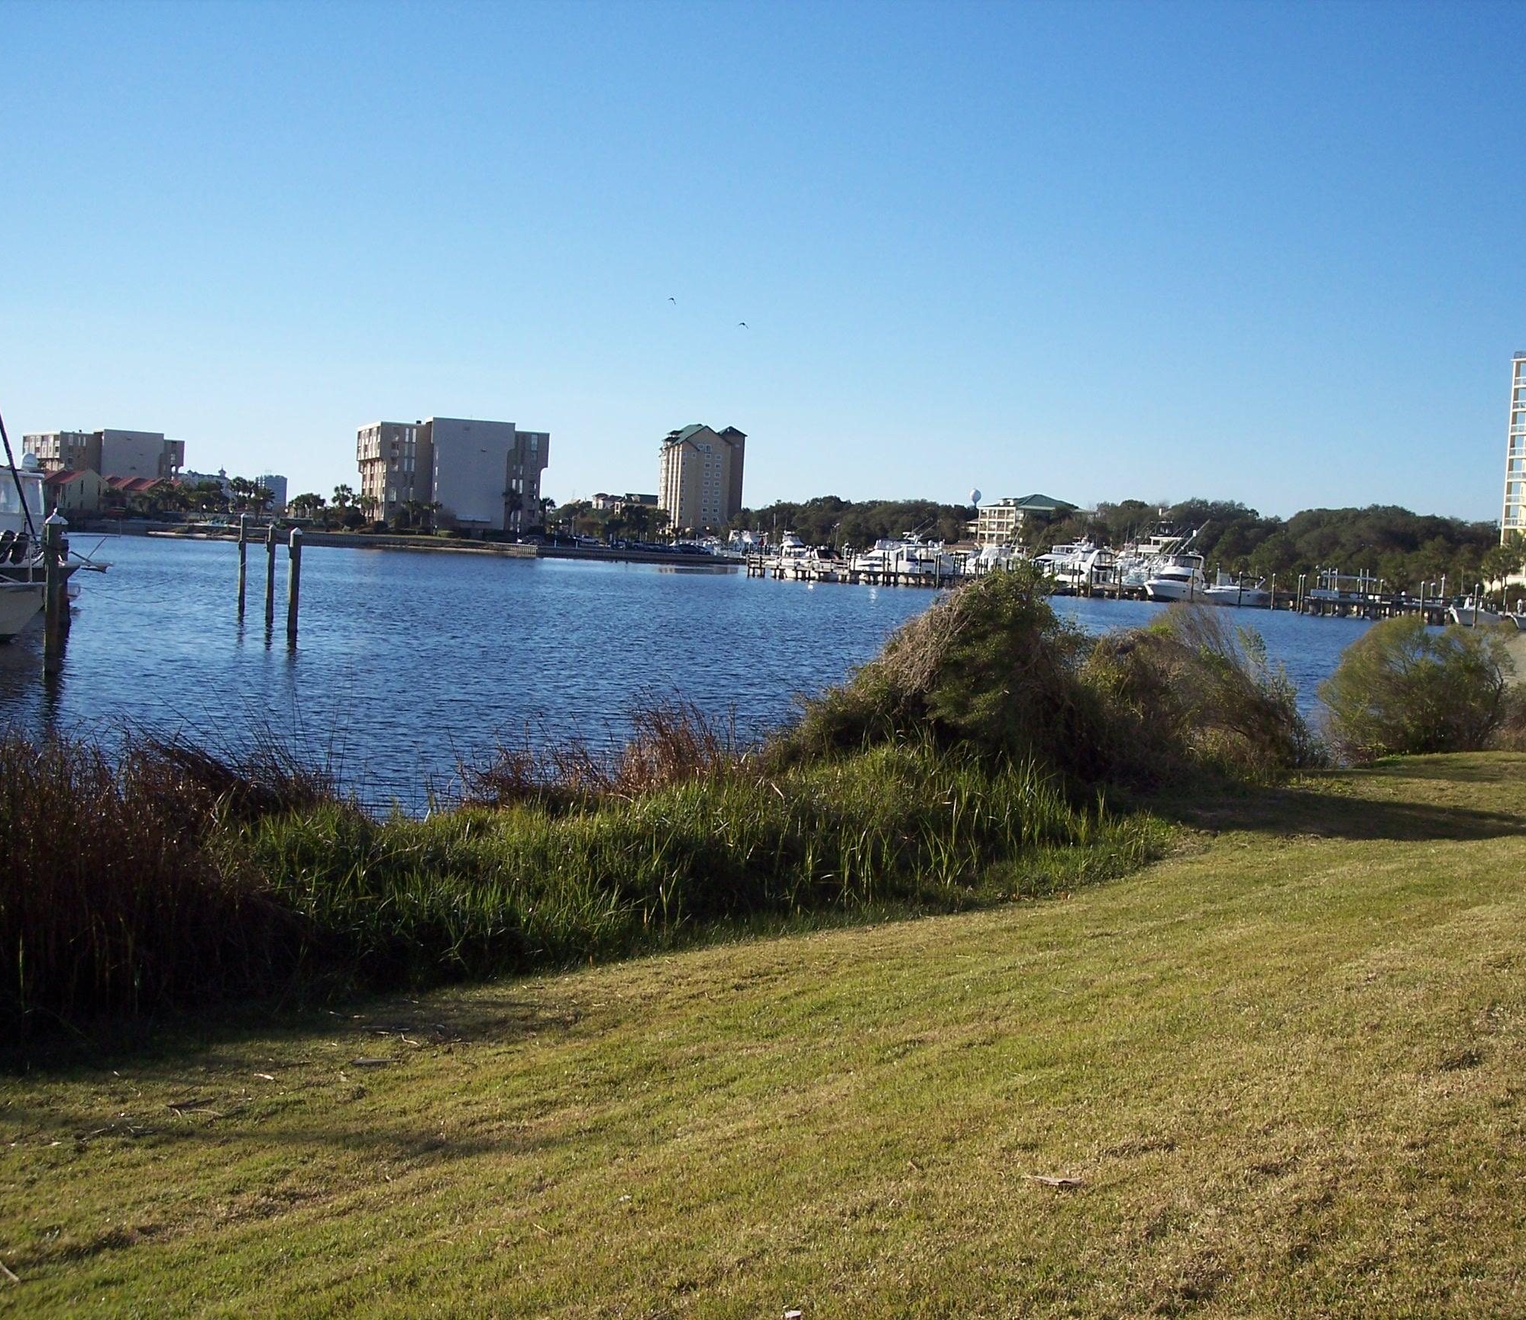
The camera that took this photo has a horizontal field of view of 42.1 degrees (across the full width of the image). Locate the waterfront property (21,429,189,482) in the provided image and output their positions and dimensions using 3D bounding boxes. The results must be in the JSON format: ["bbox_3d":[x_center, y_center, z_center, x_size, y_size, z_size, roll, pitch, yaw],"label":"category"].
[{"bbox_3d":[-180.759,-51.356,543.087,33.000,22.000,33.000,1,4,-33],"label":"waterfront property"}]

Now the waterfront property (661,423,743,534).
[{"bbox_3d":[-21.017,-58.233,665.034,22.500,39.500,22.000,2,3,-24],"label":"waterfront property"}]

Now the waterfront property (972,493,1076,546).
[{"bbox_3d":[60.595,-30.138,460.991,18.000,17.000,15.500,1,3,-28],"label":"waterfront property"}]

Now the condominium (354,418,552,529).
[{"bbox_3d":[-60.808,-35.333,386.119,32.000,22.000,30.000,2,3,-19],"label":"condominium"}]

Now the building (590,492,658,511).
[{"bbox_3d":[-43.409,-45.626,624.993,19.000,14.000,14.000,2,3,-15],"label":"building"}]

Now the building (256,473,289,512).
[{"bbox_3d":[-445.600,-144.165,1800.000,24.000,47.000,20.000,1,4,-30],"label":"building"}]

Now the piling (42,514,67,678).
[{"bbox_3d":[-14.585,-1.400,40.800,0.360,3.300,0.360,2,3,-20],"label":"piling"}]

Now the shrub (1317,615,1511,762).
[{"bbox_3d":[8.875,0.393,27.000,2.500,1.900,2.200,4,3,18],"label":"shrub"}]

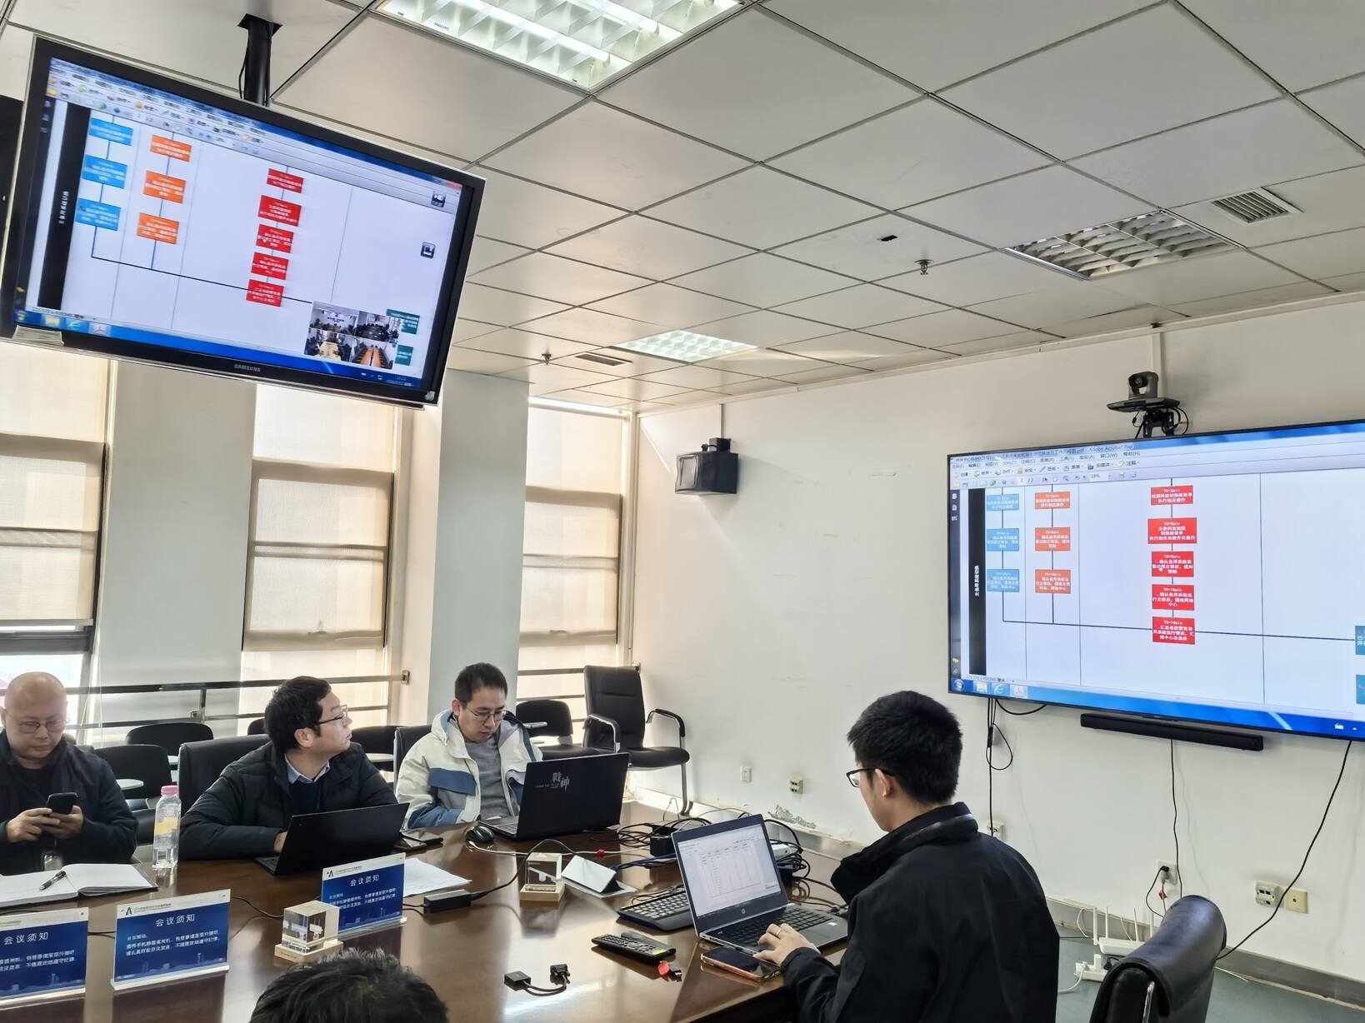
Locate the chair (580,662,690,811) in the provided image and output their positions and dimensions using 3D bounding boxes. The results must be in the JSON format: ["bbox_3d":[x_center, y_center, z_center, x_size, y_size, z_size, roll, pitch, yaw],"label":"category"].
[{"bbox_3d":[-0.346,1.585,7.293,0.590,0.960,0.610,4,-4,-40],"label":"chair"}]

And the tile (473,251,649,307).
[{"bbox_3d":[-0.513,-0.966,4.422,0.590,0.024,0.590,4,-4,-40],"label":"tile"}]

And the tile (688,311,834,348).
[{"bbox_3d":[0.405,-0.897,5.208,0.595,0.020,0.595,4,-4,-40],"label":"tile"}]

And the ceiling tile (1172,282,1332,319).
[{"bbox_3d":[2.349,-0.894,4.464,0.250,0.020,0.595,4,-4,-40],"label":"ceiling tile"}]

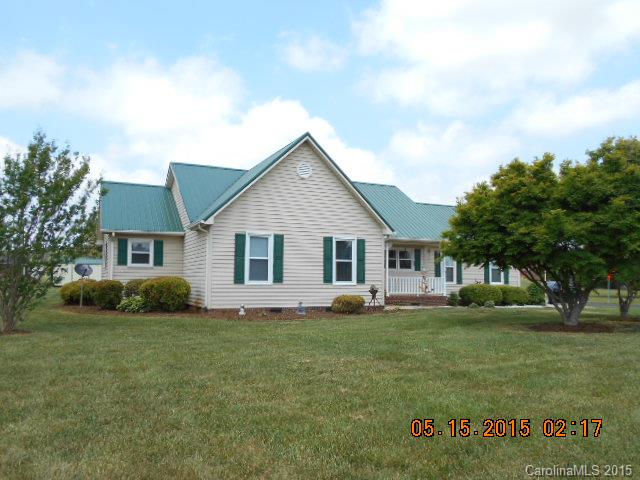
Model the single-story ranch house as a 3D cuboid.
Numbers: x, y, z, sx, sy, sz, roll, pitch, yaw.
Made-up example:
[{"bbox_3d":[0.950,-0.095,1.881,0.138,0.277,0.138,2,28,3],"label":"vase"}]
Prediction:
[{"bbox_3d":[0.405,-0.066,22.974,19.900,6.050,12.100,2,-5,-26],"label":"single-story ranch house"}]

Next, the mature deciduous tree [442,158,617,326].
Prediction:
[{"bbox_3d":[5.753,0.000,13.200,4.550,4.750,4.500,-2,-5,24],"label":"mature deciduous tree"}]

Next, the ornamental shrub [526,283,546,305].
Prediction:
[{"bbox_3d":[10.281,2.538,22.800,1.000,1.020,1.000,2,-5,-26],"label":"ornamental shrub"}]

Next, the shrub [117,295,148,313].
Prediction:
[{"bbox_3d":[-5.792,1.954,14.850,0.950,0.520,0.880,2,-5,-26],"label":"shrub"}]

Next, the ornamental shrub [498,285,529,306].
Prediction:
[{"bbox_3d":[8.695,2.483,21.600,1.360,0.970,1.250,2,-5,-26],"label":"ornamental shrub"}]

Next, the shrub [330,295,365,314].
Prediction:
[{"bbox_3d":[0.917,2.097,15.750,1.070,0.620,1.020,0,-5,0],"label":"shrub"}]

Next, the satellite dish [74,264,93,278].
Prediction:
[{"bbox_3d":[-8.157,1.077,16.600,0.620,0.500,0.380,3,-6,-33],"label":"satellite dish"}]

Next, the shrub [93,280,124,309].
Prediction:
[{"bbox_3d":[-7.119,1.837,16.200,1.020,0.930,1.000,2,-5,-26],"label":"shrub"}]

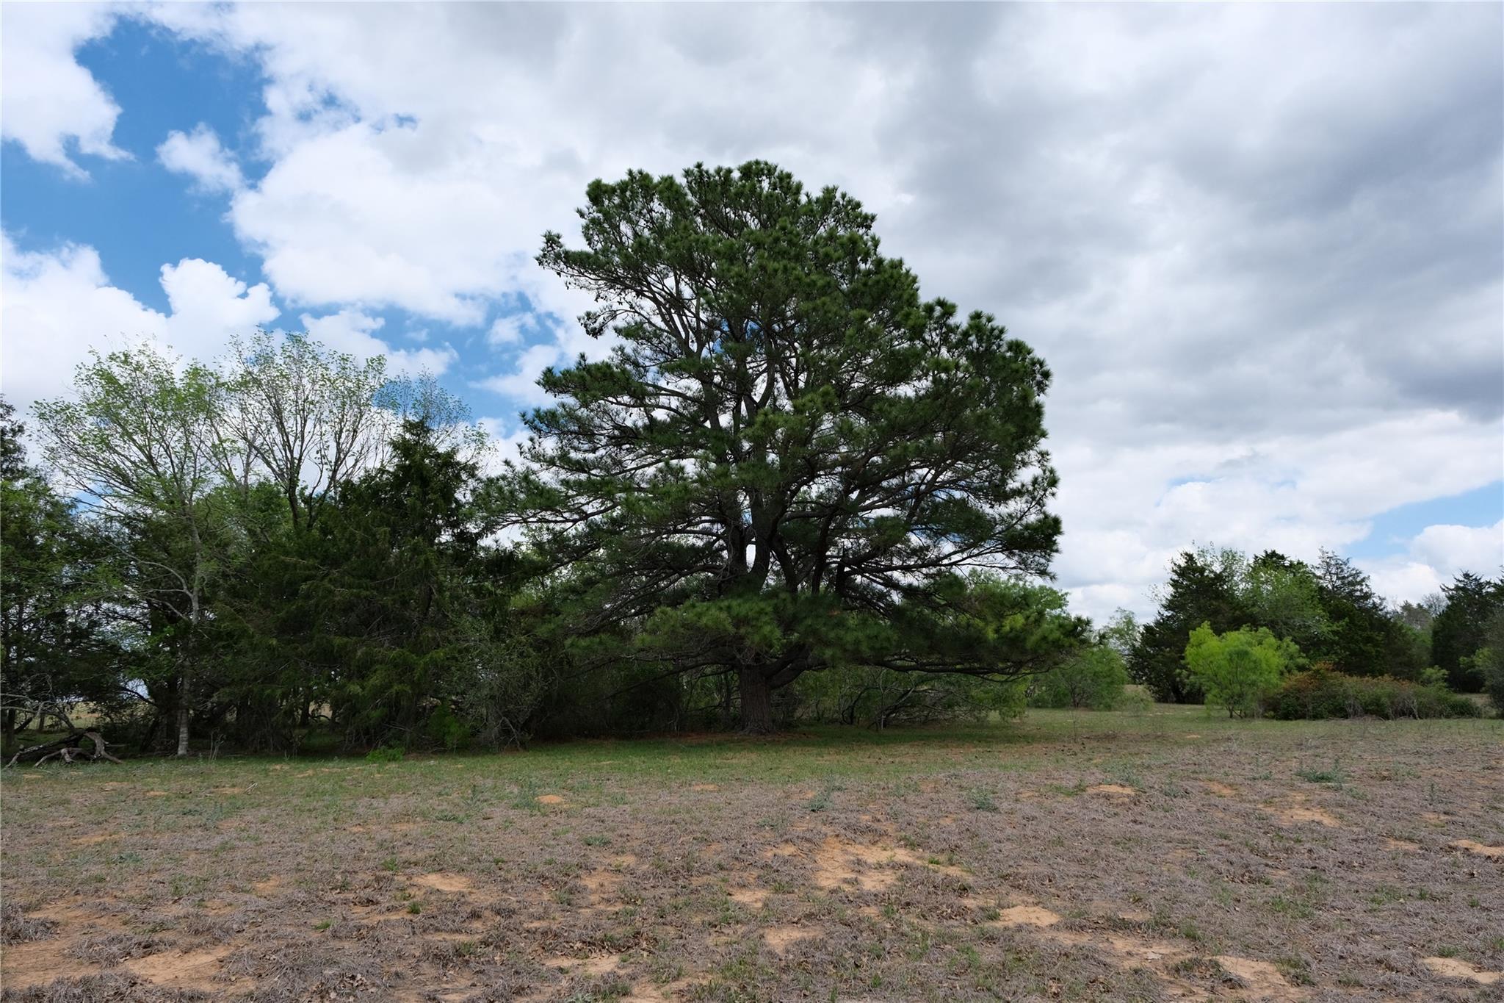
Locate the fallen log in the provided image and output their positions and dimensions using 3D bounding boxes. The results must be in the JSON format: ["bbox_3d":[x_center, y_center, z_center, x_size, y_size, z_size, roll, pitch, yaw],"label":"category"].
[{"bbox_3d":[-14.244,5.130,20.741,2.460,0.760,1.100,-1,-10,0],"label":"fallen log"}]

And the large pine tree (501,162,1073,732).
[{"bbox_3d":[0.909,-2.104,30.358,16.900,17.720,16.500,-1,-10,2],"label":"large pine tree"}]

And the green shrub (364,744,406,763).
[{"bbox_3d":[-7.564,5.204,20.693,0.800,0.350,0.750,3,-11,-19],"label":"green shrub"}]

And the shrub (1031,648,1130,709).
[{"bbox_3d":[16.464,8.901,50.653,4.920,3.160,4.700,-4,-11,17],"label":"shrub"}]

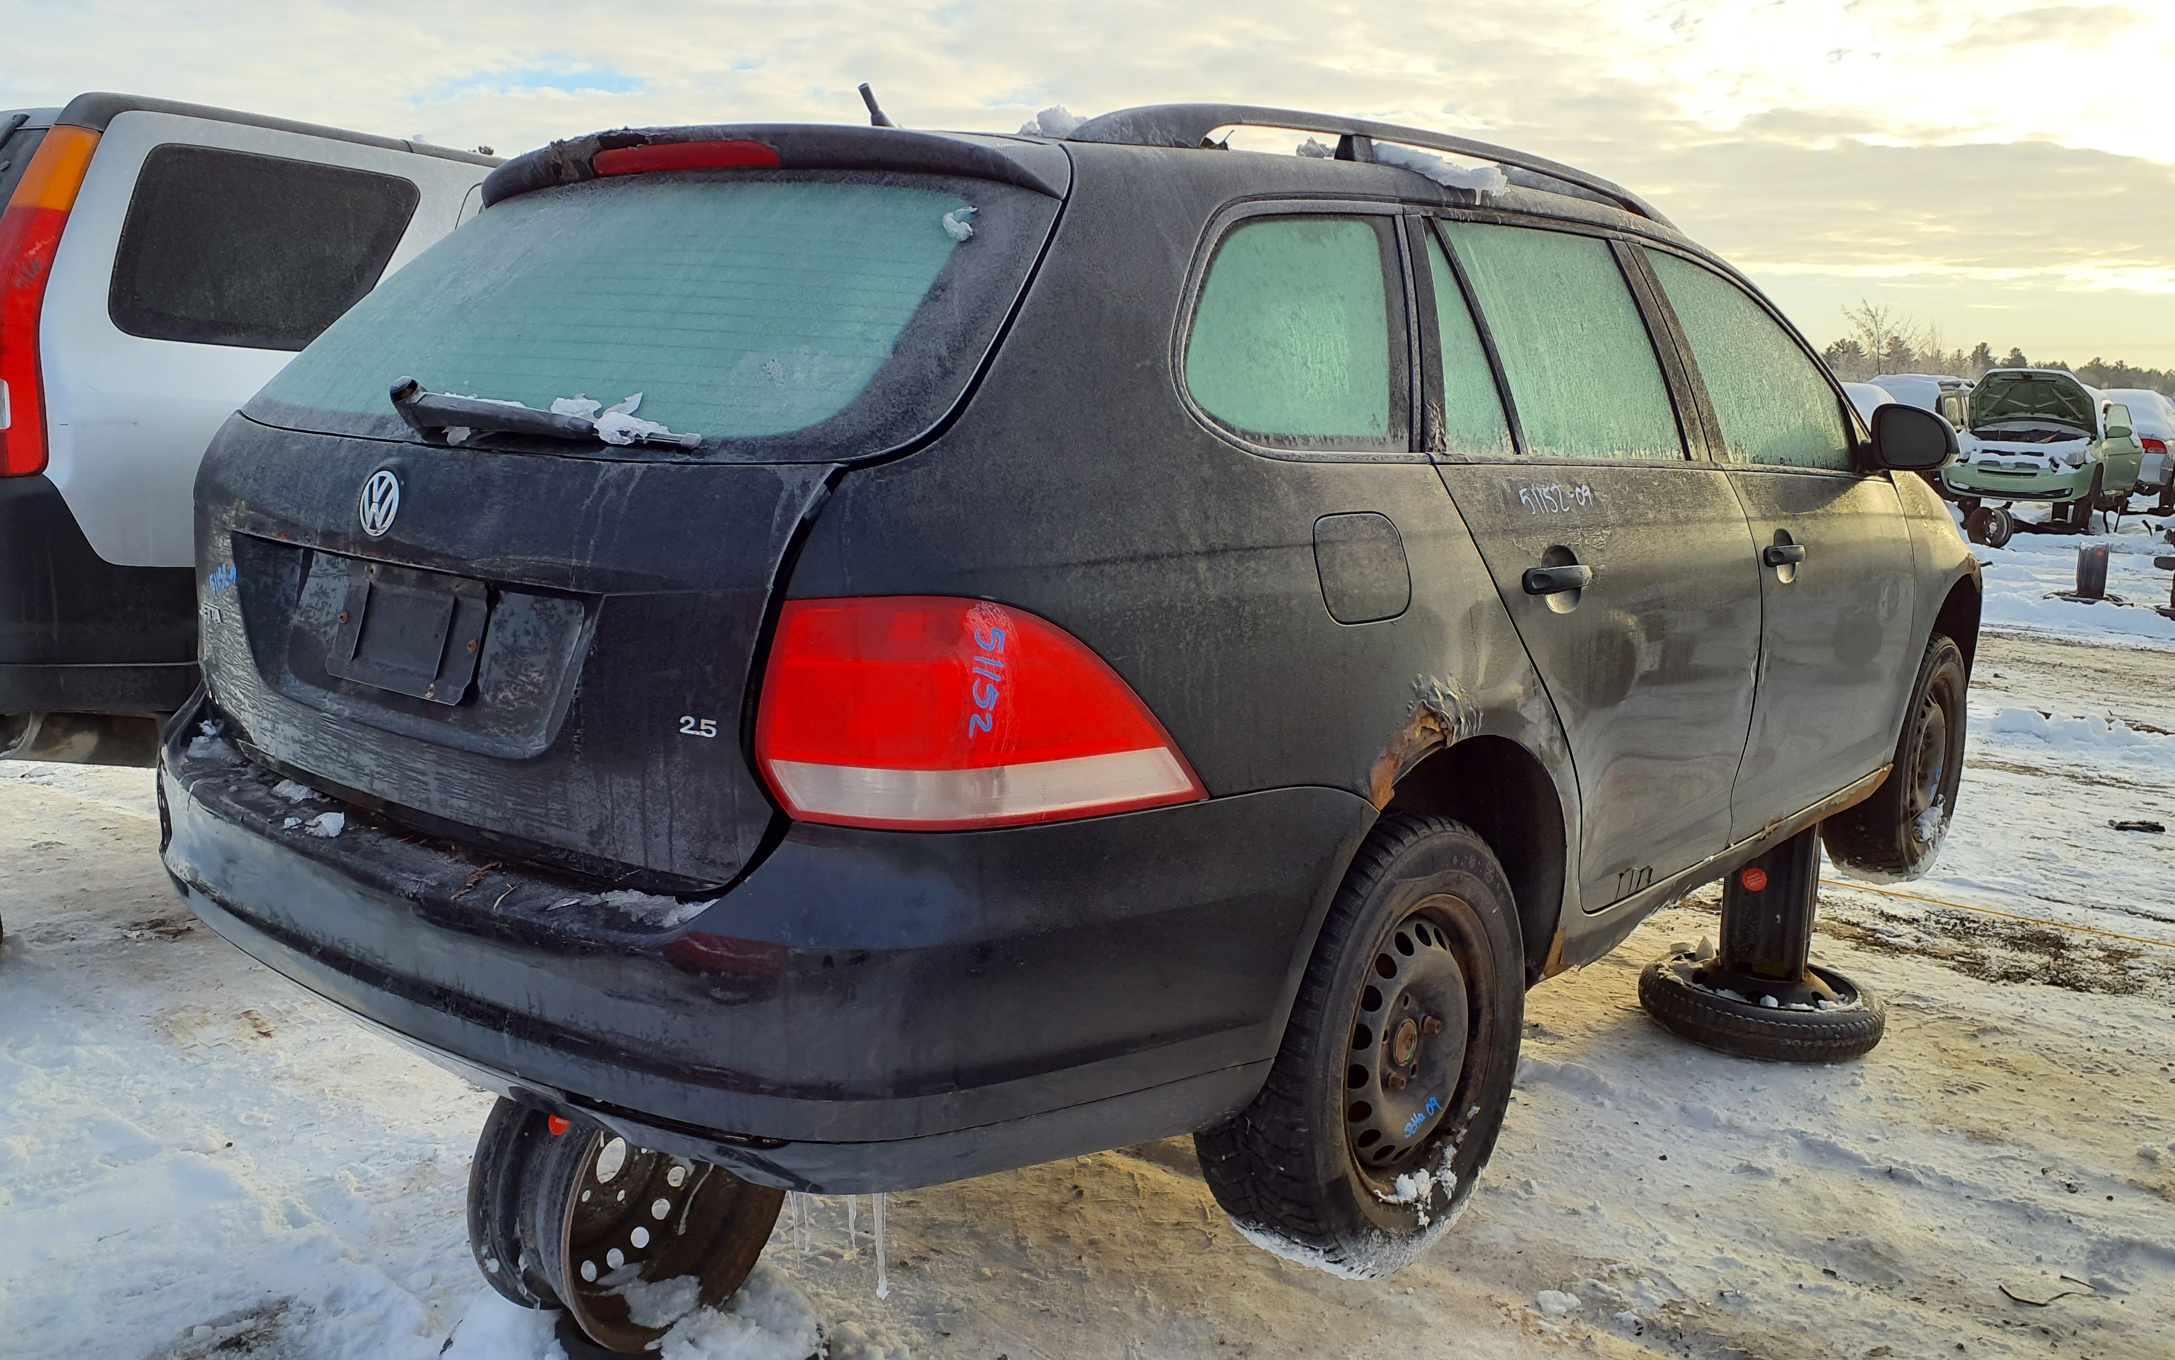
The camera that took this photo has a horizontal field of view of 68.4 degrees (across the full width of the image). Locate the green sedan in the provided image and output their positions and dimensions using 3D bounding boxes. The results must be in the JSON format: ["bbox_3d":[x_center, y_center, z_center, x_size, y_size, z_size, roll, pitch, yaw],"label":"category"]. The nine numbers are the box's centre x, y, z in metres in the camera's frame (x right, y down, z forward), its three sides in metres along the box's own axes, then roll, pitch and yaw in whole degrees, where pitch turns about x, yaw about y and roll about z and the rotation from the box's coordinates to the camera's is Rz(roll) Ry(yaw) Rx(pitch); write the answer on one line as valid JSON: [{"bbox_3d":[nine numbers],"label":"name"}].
[{"bbox_3d":[11.912,-2.898,20.000,1.720,1.600,4.200,8,13,38],"label":"green sedan"}]

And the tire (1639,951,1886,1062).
[{"bbox_3d":[1.617,0.772,3.853,0.550,0.105,0.550,0,10,0],"label":"tire"}]

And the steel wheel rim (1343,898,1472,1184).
[{"bbox_3d":[0.420,0.508,2.280,0.155,0.415,0.415,6,11,41],"label":"steel wheel rim"}]

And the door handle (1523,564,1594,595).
[{"bbox_3d":[0.682,-0.145,2.308,0.050,0.040,0.195,9,13,41],"label":"door handle"}]

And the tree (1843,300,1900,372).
[{"bbox_3d":[53.896,-22.831,110.000,3.900,7.000,3.900,5,11,26],"label":"tree"}]

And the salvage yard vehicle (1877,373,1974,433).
[{"bbox_3d":[15.010,-4.757,29.000,1.850,1.750,4.600,8,13,38],"label":"salvage yard vehicle"}]

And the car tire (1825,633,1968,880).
[{"bbox_3d":[2.107,0.194,4.180,0.200,0.635,0.635,9,13,43],"label":"car tire"}]

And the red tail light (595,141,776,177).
[{"bbox_3d":[-0.546,-0.692,2.144,0.410,0.042,0.060,9,13,41],"label":"red tail light"}]

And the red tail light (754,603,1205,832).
[{"bbox_3d":[-0.111,0.013,1.665,0.280,0.255,0.420,9,13,41],"label":"red tail light"}]

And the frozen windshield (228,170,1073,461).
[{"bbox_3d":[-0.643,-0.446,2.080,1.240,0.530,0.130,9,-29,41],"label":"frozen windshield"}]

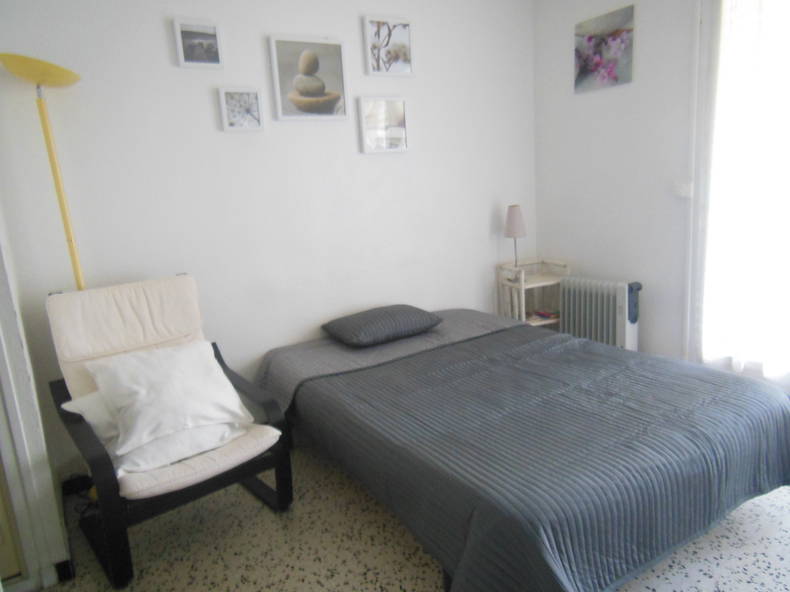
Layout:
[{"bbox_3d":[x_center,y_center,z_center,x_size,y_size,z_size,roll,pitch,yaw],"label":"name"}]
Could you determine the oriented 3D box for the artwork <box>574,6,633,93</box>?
[{"bbox_3d":[1.232,-1.435,3.362,0.020,0.402,0.404,-11,13,-31],"label":"artwork"}]

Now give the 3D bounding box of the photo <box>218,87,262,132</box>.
[{"bbox_3d":[-0.756,-0.913,2.805,0.193,0.197,0.030,-11,13,-31],"label":"photo"}]

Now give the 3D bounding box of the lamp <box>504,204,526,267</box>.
[{"bbox_3d":[0.795,-0.341,3.781,0.145,0.519,0.145,-11,13,-31],"label":"lamp"}]

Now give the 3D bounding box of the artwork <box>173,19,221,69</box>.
[{"bbox_3d":[-0.915,-1.173,2.661,0.194,0.204,0.030,-11,13,-31],"label":"artwork"}]

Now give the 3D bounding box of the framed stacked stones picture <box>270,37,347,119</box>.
[{"bbox_3d":[-0.441,-1.127,2.978,0.404,0.401,0.030,-11,13,-31],"label":"framed stacked stones picture"}]

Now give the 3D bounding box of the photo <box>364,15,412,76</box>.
[{"bbox_3d":[-0.033,-1.392,3.204,0.307,0.300,0.030,-11,13,-31],"label":"photo"}]

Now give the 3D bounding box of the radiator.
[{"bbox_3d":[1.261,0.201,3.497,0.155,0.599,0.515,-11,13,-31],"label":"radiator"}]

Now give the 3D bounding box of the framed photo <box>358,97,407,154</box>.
[{"bbox_3d":[-0.062,-0.968,3.251,0.299,0.309,0.030,-11,13,-31],"label":"framed photo"}]

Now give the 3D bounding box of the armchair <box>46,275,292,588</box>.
[{"bbox_3d":[-0.910,0.440,2.261,0.680,0.935,0.830,-13,14,-36],"label":"armchair"}]

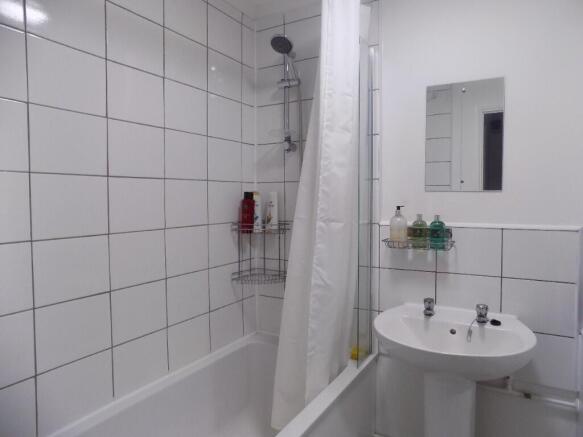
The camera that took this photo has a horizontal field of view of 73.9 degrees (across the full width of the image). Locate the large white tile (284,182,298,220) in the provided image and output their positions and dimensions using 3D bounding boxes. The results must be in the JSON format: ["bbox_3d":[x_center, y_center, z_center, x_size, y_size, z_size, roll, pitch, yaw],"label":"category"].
[{"bbox_3d":[0.075,-0.079,1.944,0.244,0.197,0.010,1,3,30],"label":"large white tile"}]

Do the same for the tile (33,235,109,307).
[{"bbox_3d":[-0.699,0.160,1.246,0.010,0.198,0.248,2,3,30],"label":"tile"}]

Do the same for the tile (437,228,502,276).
[{"bbox_3d":[0.731,0.137,1.599,0.250,0.200,0.010,1,3,30],"label":"tile"}]

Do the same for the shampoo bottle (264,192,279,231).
[{"bbox_3d":[-0.108,-0.034,2.005,0.066,0.200,0.045,0,3,8],"label":"shampoo bottle"}]

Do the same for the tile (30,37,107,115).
[{"bbox_3d":[-0.700,-0.439,1.218,0.010,0.198,0.248,2,3,30],"label":"tile"}]

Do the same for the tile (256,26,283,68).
[{"bbox_3d":[-0.112,-0.883,2.009,0.174,0.197,0.010,1,3,30],"label":"tile"}]

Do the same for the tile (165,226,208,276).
[{"bbox_3d":[-0.445,0.137,1.677,0.010,0.198,0.248,2,3,30],"label":"tile"}]

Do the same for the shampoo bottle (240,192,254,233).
[{"bbox_3d":[-0.223,-0.029,1.975,0.067,0.206,0.047,-1,3,-6],"label":"shampoo bottle"}]

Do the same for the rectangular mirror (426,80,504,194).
[{"bbox_3d":[0.701,-0.330,1.566,0.300,0.450,0.010,1,3,30],"label":"rectangular mirror"}]

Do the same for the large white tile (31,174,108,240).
[{"bbox_3d":[-0.706,-0.040,1.228,0.010,0.200,0.250,1,3,30],"label":"large white tile"}]

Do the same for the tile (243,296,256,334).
[{"bbox_3d":[-0.220,0.513,2.072,0.010,0.191,0.115,1,3,30],"label":"tile"}]

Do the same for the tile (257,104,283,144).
[{"bbox_3d":[-0.108,-0.493,2.031,0.172,0.198,0.010,2,3,30],"label":"tile"}]

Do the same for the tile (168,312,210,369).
[{"bbox_3d":[-0.441,0.530,1.692,0.010,0.183,0.249,1,3,30],"label":"tile"}]

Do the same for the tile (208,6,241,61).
[{"bbox_3d":[-0.320,-0.883,1.874,0.010,0.200,0.250,1,3,30],"label":"tile"}]

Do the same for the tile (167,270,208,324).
[{"bbox_3d":[-0.447,0.337,1.686,0.010,0.198,0.248,2,3,30],"label":"tile"}]

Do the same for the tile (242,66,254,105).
[{"bbox_3d":[-0.228,-0.699,2.041,0.010,0.200,0.118,1,3,30],"label":"tile"}]

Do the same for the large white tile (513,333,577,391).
[{"bbox_3d":[0.948,0.548,1.479,0.250,0.200,0.010,1,3,30],"label":"large white tile"}]

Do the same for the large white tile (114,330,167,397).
[{"bbox_3d":[-0.574,0.542,1.477,0.010,0.188,0.248,2,3,30],"label":"large white tile"}]

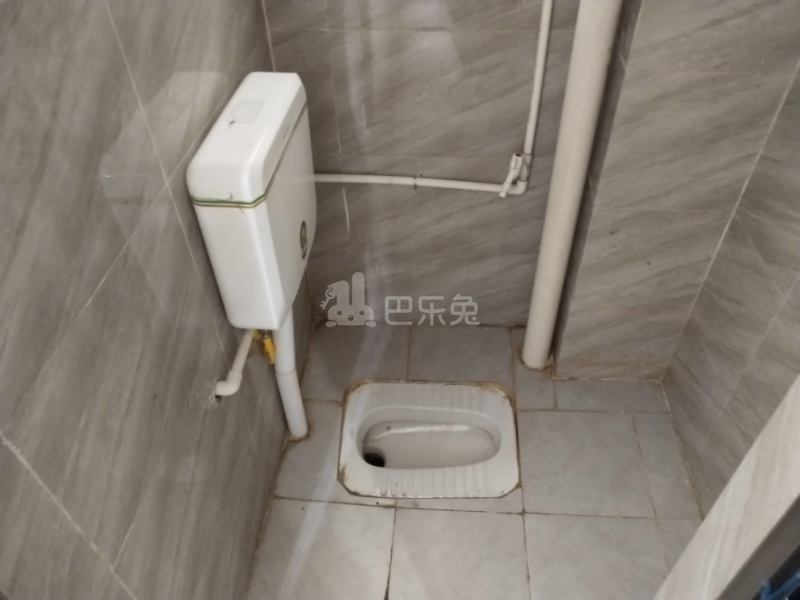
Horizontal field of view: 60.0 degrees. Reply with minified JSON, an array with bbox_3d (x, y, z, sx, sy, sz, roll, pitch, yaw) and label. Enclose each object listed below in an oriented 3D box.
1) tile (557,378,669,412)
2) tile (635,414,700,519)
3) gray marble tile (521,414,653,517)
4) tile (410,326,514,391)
[{"bbox_3d":[0.599,0.278,1.981,0.309,0.012,0.119,2,43,4],"label":"tile"},{"bbox_3d":[0.689,0.431,1.815,0.106,0.012,0.323,2,43,4],"label":"tile"},{"bbox_3d":[0.479,0.427,1.825,0.314,0.012,0.322,2,43,4],"label":"gray marble tile"},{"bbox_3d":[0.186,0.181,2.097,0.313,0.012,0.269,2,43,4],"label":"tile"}]

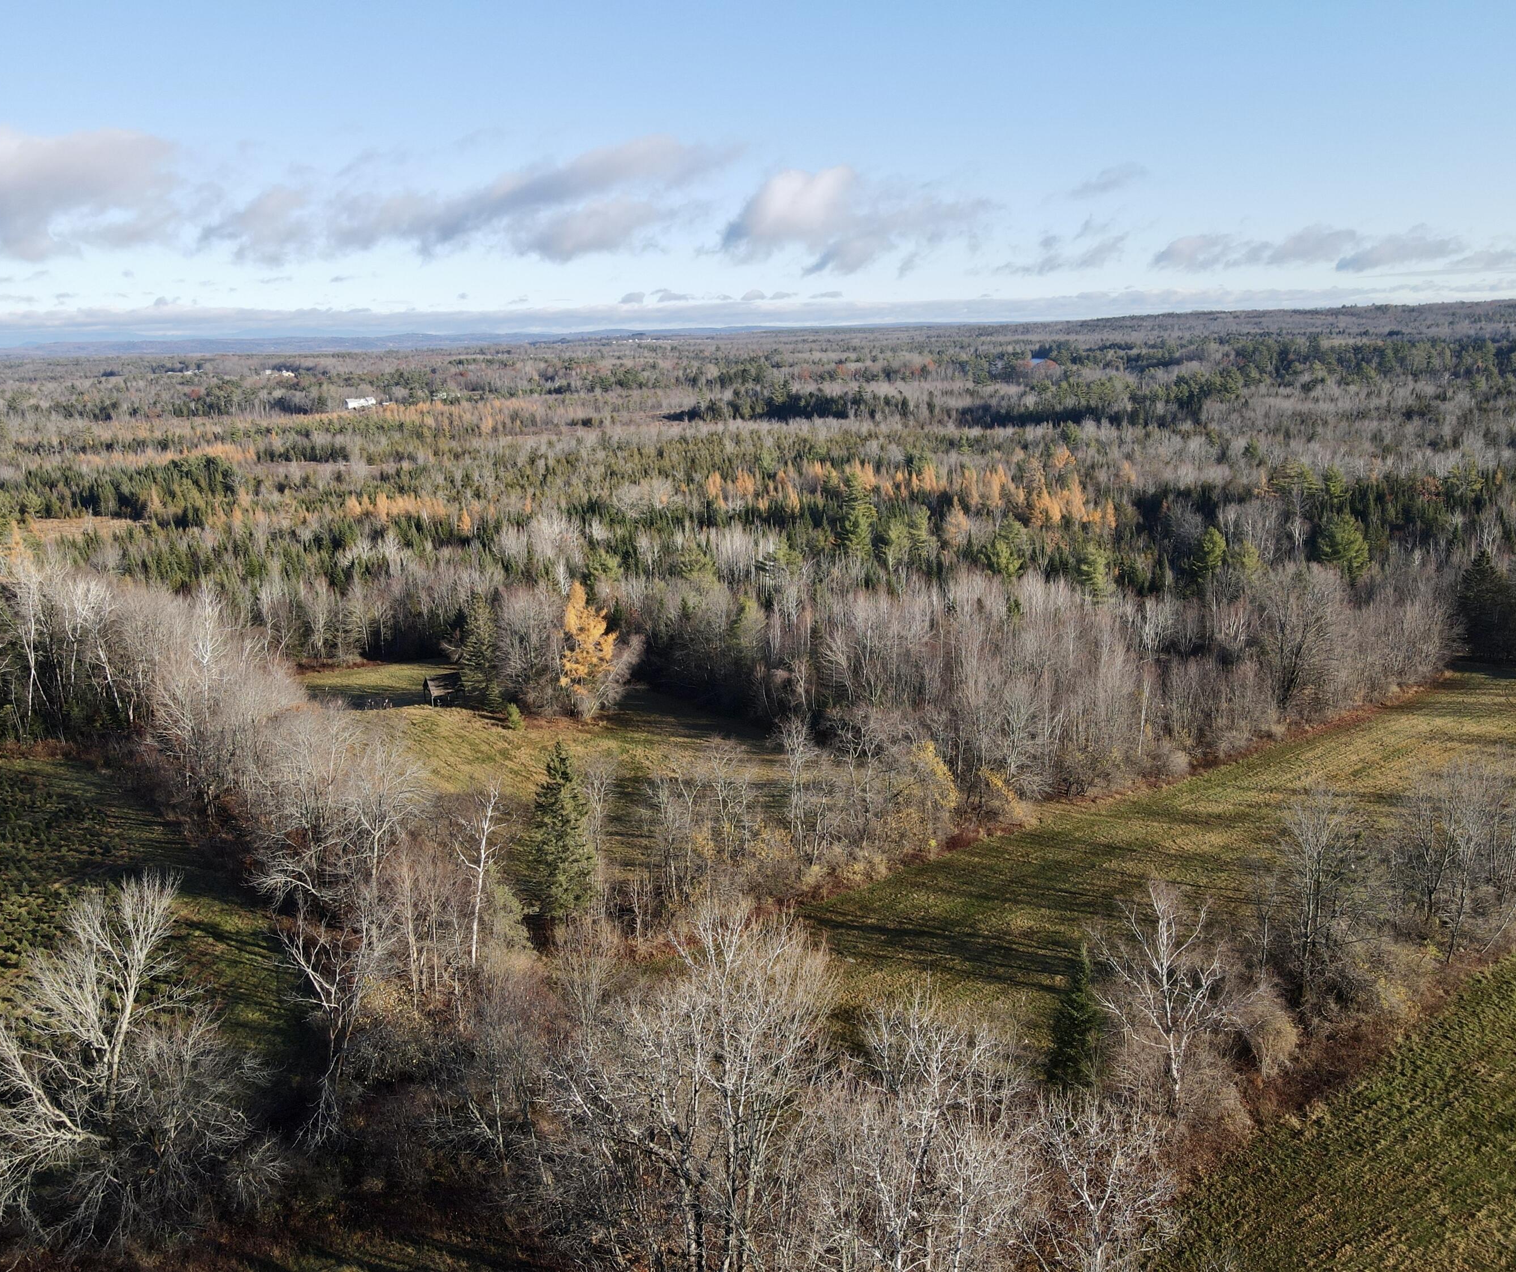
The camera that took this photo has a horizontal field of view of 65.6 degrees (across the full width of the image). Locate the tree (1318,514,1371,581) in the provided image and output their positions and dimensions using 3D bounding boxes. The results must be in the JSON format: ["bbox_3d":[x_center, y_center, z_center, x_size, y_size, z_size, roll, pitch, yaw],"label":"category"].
[{"bbox_3d":[95.870,-10.390,194.440,8.980,19.000,8.980,-1,14,0],"label":"tree"}]

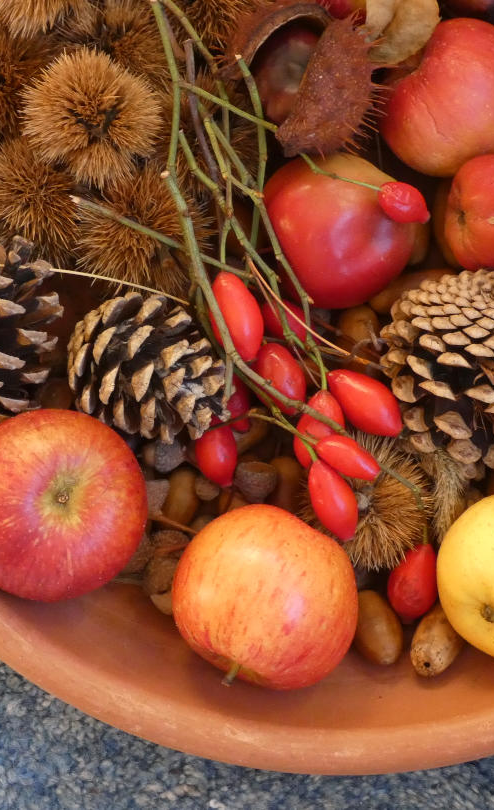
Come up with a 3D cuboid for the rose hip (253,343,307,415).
[{"bbox_3d":[0.011,-0.008,0.735,0.015,0.015,0.024,-19,90,0],"label":"rose hip"}]

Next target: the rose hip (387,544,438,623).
[{"bbox_3d":[0.054,0.058,0.748,0.015,0.015,0.026,15,96,0],"label":"rose hip"}]

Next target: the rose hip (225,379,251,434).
[{"bbox_3d":[-0.004,-0.001,0.766,0.013,0.013,0.021,-9,87,-3],"label":"rose hip"}]

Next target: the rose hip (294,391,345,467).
[{"bbox_3d":[0.023,0.007,0.735,0.015,0.015,0.025,16,90,0],"label":"rose hip"}]

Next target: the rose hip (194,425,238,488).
[{"bbox_3d":[-0.010,0.016,0.763,0.014,0.014,0.023,-13,87,-4],"label":"rose hip"}]

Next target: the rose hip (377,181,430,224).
[{"bbox_3d":[0.048,-0.062,0.705,0.018,0.011,0.011,34,90,-6],"label":"rose hip"}]

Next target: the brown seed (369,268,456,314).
[{"bbox_3d":[0.055,-0.037,0.768,0.030,0.014,0.014,-24,88,-4],"label":"brown seed"}]

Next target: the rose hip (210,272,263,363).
[{"bbox_3d":[-0.003,-0.028,0.740,0.015,0.015,0.030,-18,90,-3],"label":"rose hip"}]

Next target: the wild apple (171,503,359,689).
[{"bbox_3d":[0.007,0.062,0.756,0.062,0.062,0.053,26,78,-2],"label":"wild apple"}]

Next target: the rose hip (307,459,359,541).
[{"bbox_3d":[0.027,0.030,0.725,0.014,0.014,0.027,-21,90,0],"label":"rose hip"}]

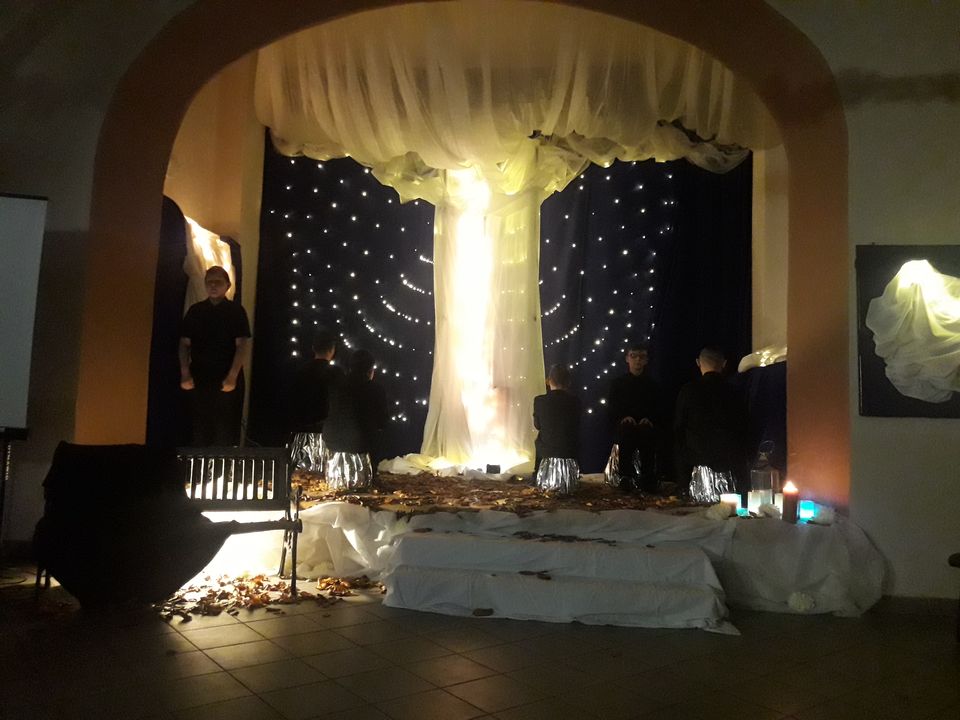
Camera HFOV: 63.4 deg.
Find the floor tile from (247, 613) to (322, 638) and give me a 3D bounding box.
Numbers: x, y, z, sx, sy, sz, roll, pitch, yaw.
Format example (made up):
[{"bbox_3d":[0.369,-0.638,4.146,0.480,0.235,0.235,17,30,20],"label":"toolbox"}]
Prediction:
[{"bbox_3d":[-0.939,1.301,3.775,0.310,0.010,0.310,5,-5,-38],"label":"floor tile"}]

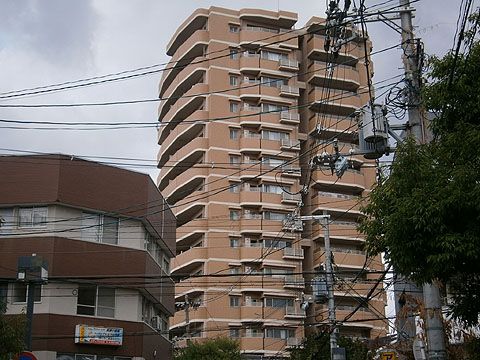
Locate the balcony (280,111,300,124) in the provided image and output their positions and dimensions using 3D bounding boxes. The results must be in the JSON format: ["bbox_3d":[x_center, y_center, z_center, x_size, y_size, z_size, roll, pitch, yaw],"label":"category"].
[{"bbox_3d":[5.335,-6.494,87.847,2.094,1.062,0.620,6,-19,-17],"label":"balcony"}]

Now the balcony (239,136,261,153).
[{"bbox_3d":[1.168,-3.533,86.124,2.178,1.584,1.386,4,-16,-15],"label":"balcony"}]

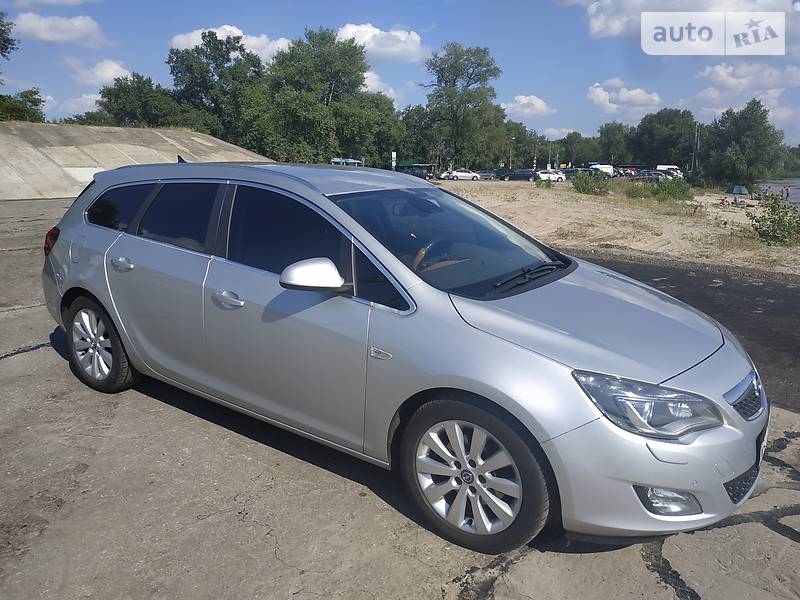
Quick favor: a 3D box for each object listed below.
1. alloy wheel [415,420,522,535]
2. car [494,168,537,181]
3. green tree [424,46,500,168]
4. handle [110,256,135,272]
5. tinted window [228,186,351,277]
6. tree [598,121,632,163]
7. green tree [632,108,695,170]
[{"bbox_3d":[0.297,0.679,2.218,0.465,0.465,0.190,10,16,32],"label":"alloy wheel"},{"bbox_3d":[13.722,-14.678,64.820,4.500,1.580,1.800,0,13,-3],"label":"car"},{"bbox_3d":[9.387,-28.161,82.000,11.700,19.700,11.000,2,14,6],"label":"green tree"},{"bbox_3d":[-1.563,-0.197,3.126,0.215,0.075,0.060,10,15,32],"label":"handle"},{"bbox_3d":[-0.510,-0.301,2.548,0.920,0.440,0.080,10,-2,32],"label":"tinted window"},{"bbox_3d":[43.512,-30.791,112.000,7.300,10.900,7.200,6,15,20],"label":"tree"},{"bbox_3d":[53.002,-32.104,112.000,12.300,13.200,11.500,7,14,24],"label":"green tree"}]

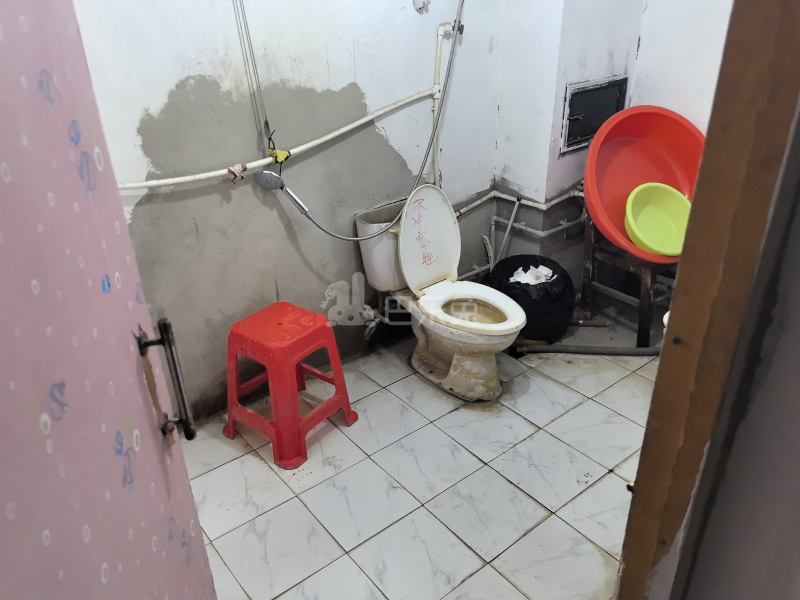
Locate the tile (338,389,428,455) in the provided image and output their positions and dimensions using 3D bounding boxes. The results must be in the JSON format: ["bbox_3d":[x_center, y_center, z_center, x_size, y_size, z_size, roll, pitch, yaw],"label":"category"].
[{"bbox_3d":[-0.086,0.475,2.445,0.300,0.010,0.300,-21,33,-33],"label":"tile"}]

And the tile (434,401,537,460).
[{"bbox_3d":[0.334,0.490,2.400,0.300,0.010,0.300,-21,33,-33],"label":"tile"}]

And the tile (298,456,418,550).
[{"bbox_3d":[-0.136,0.670,2.073,0.300,0.010,0.300,-21,33,-33],"label":"tile"}]

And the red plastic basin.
[{"bbox_3d":[1.067,-0.477,2.712,0.675,0.675,0.195,-11,-6,-18],"label":"red plastic basin"}]

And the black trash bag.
[{"bbox_3d":[0.616,0.004,2.928,0.390,0.340,0.380,5,28,12],"label":"black trash bag"}]

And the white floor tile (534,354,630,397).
[{"bbox_3d":[0.802,0.310,2.730,0.300,0.010,0.300,-21,33,-33],"label":"white floor tile"}]

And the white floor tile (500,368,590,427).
[{"bbox_3d":[0.567,0.400,2.566,0.300,0.010,0.300,-21,33,-33],"label":"white floor tile"}]

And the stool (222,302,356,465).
[{"bbox_3d":[-0.420,0.286,2.318,0.355,0.465,0.360,18,33,33],"label":"stool"}]

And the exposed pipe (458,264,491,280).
[{"bbox_3d":[0.389,-0.140,3.267,0.260,0.030,0.030,-21,33,-33],"label":"exposed pipe"}]

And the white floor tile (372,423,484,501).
[{"bbox_3d":[0.099,0.580,2.237,0.300,0.010,0.300,-21,33,-33],"label":"white floor tile"}]

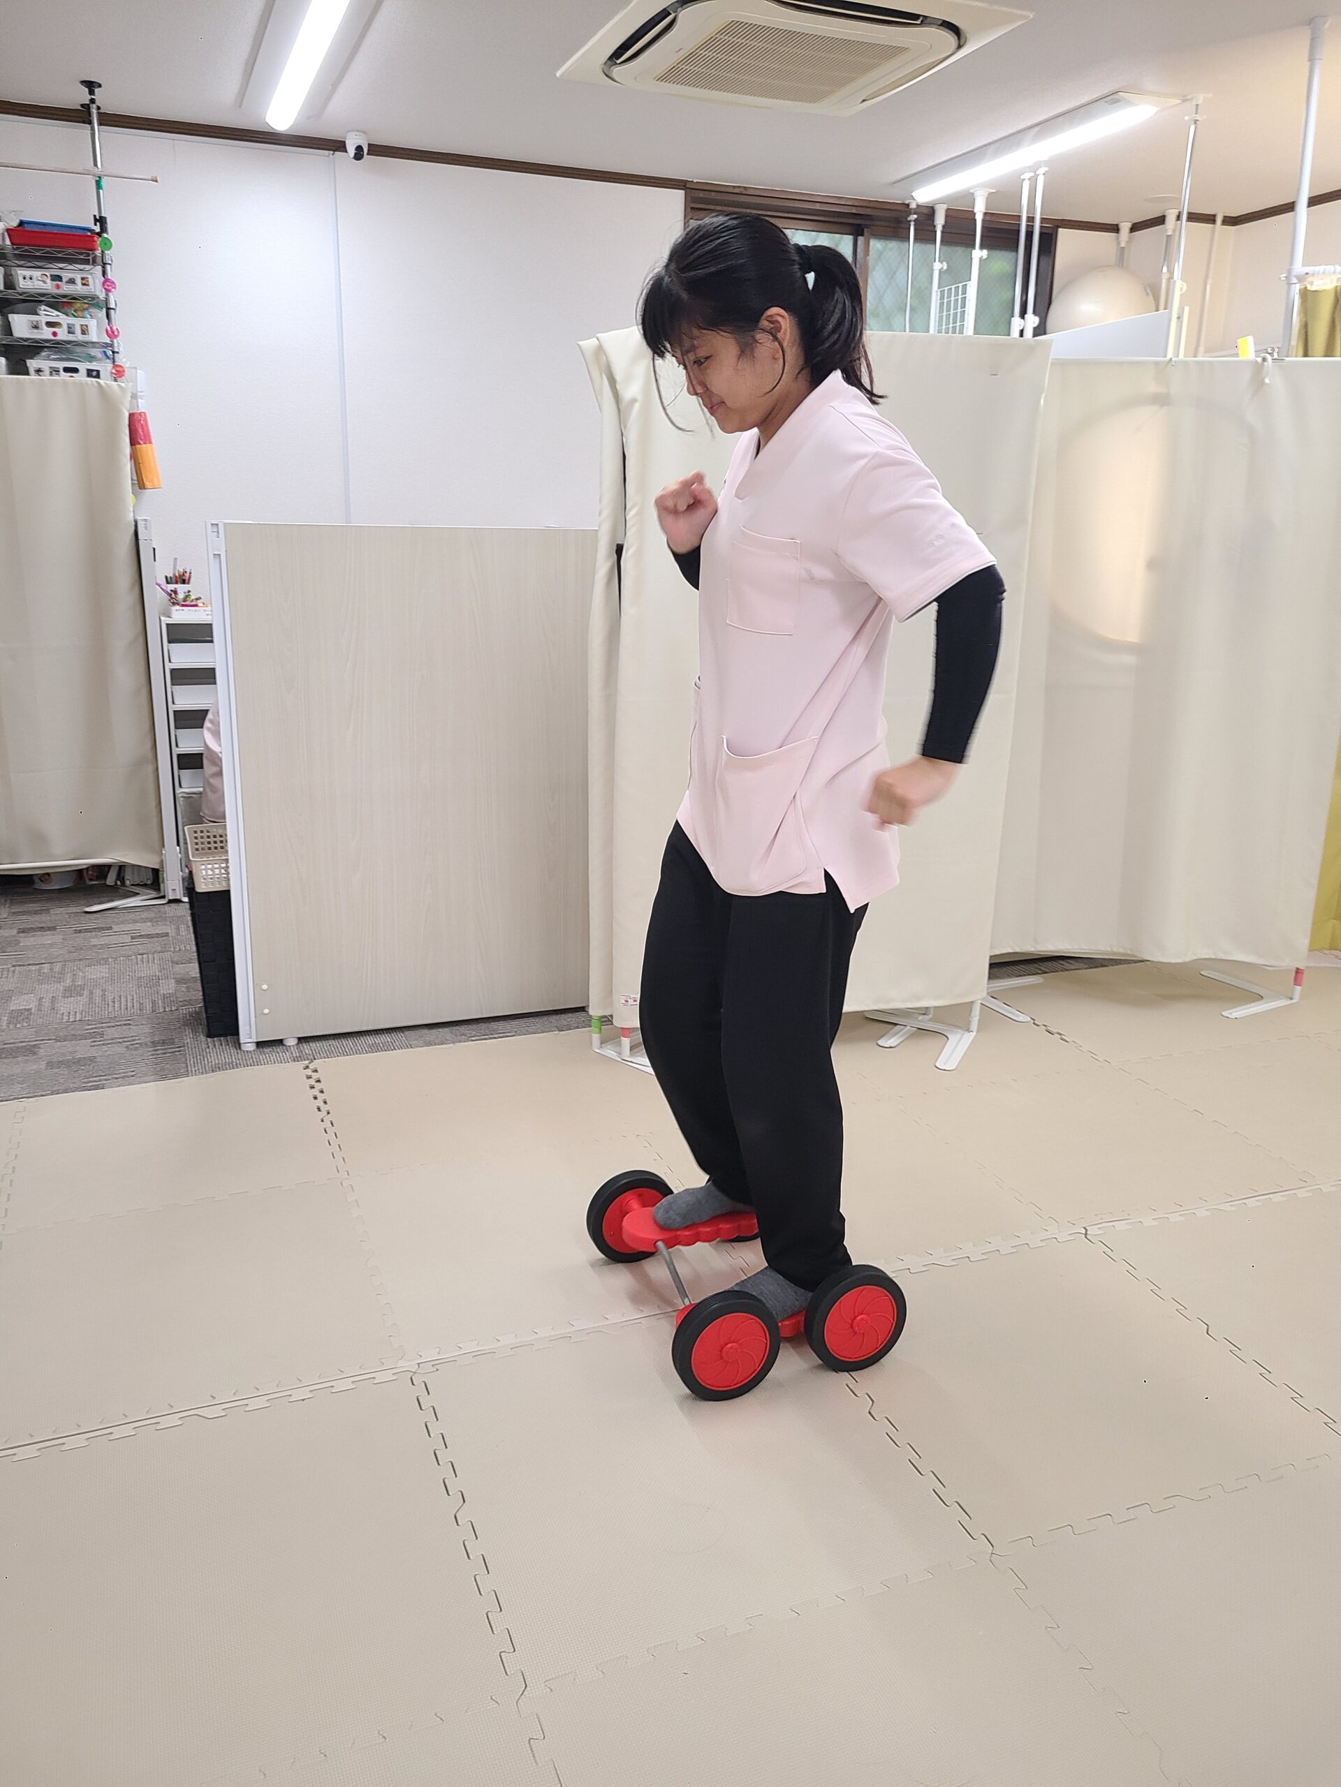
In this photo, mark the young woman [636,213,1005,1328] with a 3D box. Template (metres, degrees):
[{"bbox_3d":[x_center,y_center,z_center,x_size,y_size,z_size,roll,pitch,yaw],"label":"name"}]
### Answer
[{"bbox_3d":[0.149,-0.126,1.929,0.420,1.560,0.520,-12,20,-39],"label":"young woman"}]

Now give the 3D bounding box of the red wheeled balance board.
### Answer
[{"bbox_3d":[0.110,0.595,2.156,0.367,0.157,0.438,-5,16,-20],"label":"red wheeled balance board"}]

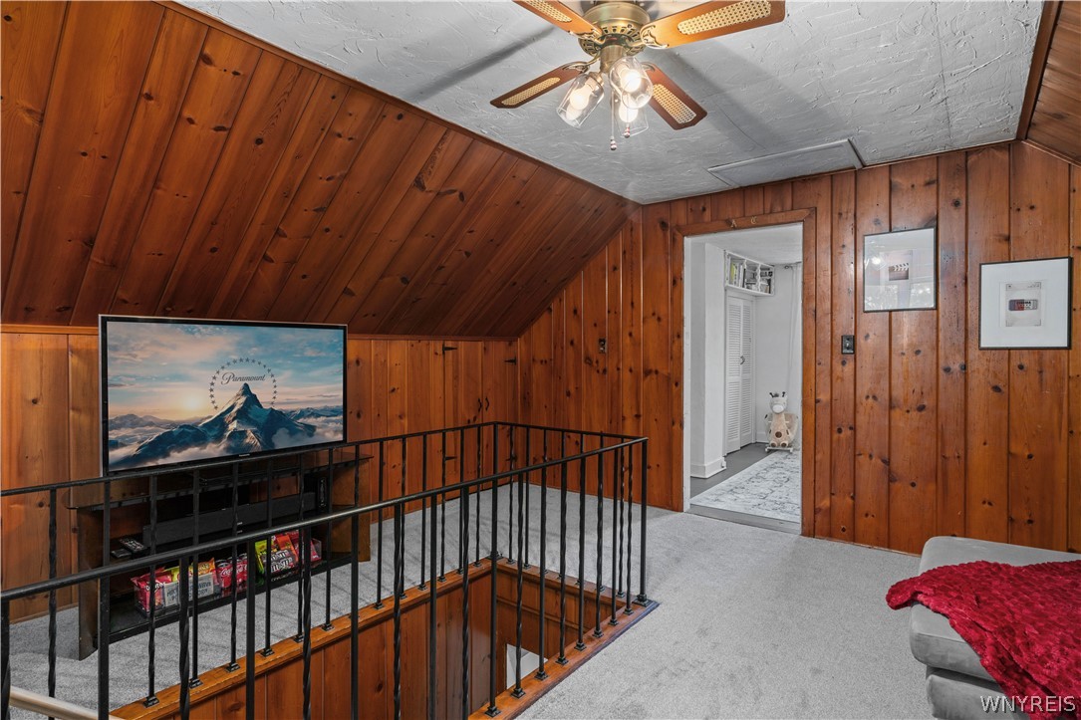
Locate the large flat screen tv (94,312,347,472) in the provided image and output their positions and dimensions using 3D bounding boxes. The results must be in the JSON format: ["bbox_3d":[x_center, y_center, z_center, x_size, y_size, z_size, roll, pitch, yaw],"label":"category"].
[{"bbox_3d":[-1.505,0.152,2.721,0.070,0.670,1.150,0,0,38],"label":"large flat screen tv"}]

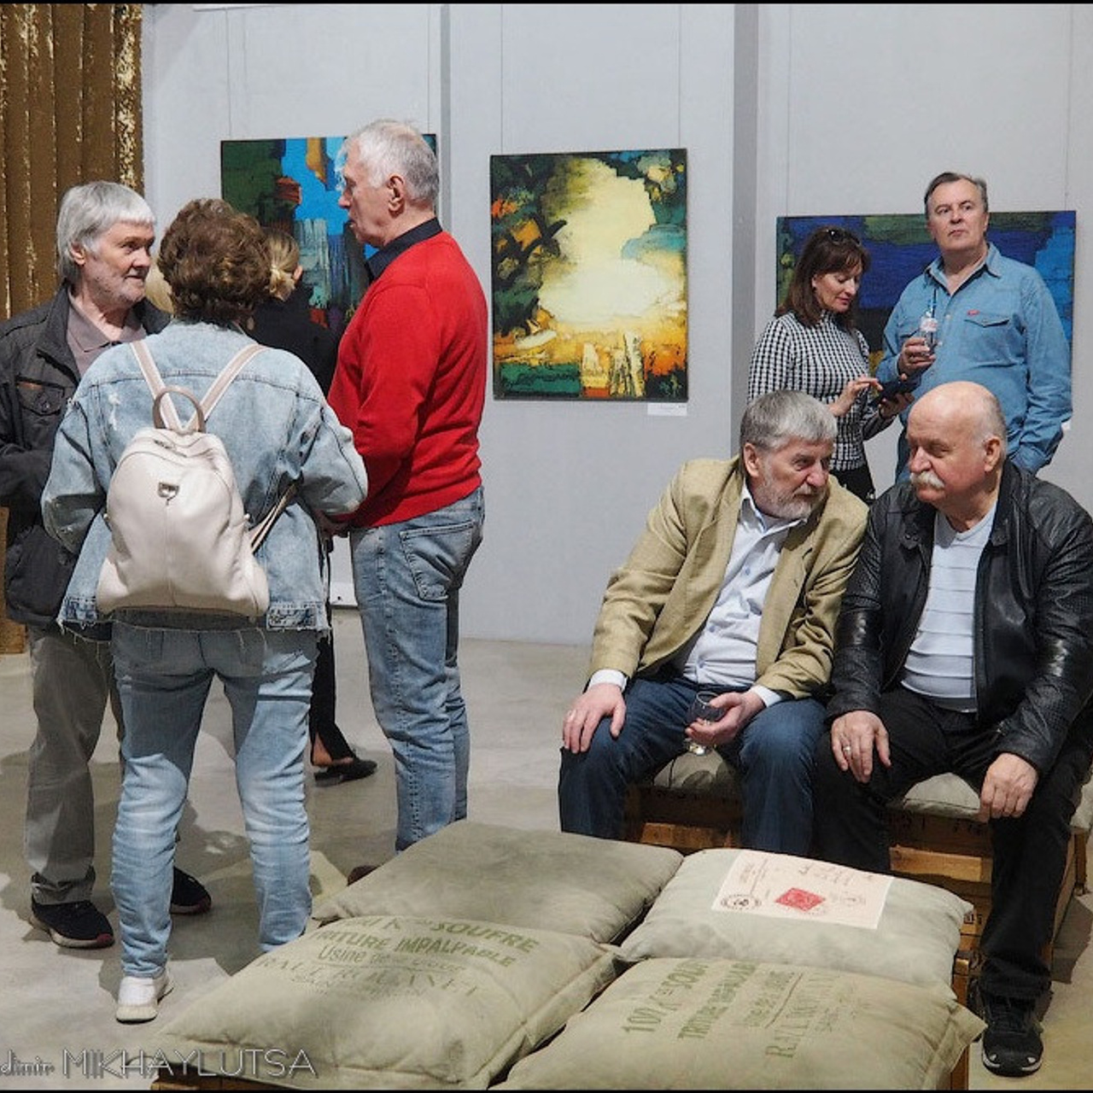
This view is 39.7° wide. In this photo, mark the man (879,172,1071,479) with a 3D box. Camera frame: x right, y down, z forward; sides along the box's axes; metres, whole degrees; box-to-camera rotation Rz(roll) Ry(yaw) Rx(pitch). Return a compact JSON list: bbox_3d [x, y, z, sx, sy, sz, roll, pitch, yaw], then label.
[{"bbox_3d":[1.289,-0.200,4.570,0.560,1.800,0.390,5,10,30],"label":"man"}]

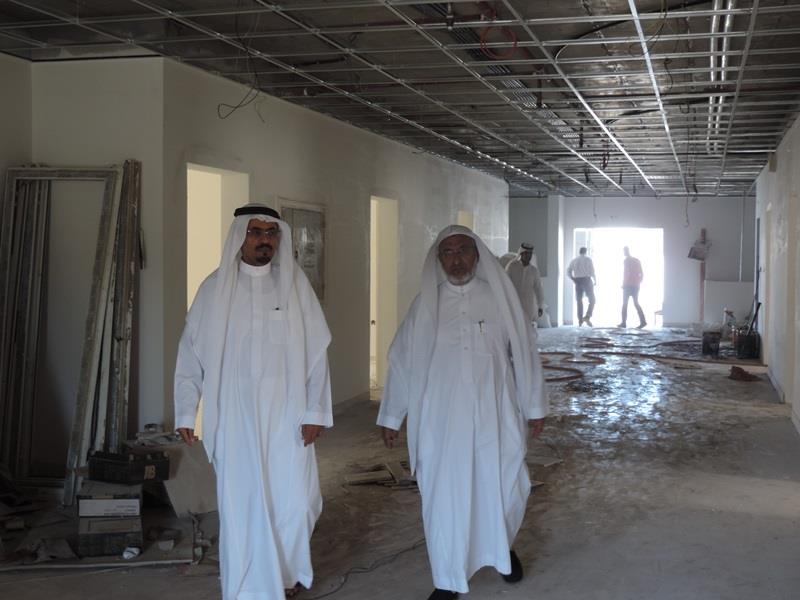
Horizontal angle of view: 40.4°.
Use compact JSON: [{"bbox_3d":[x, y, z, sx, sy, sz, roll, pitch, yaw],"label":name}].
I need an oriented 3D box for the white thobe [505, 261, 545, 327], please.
[{"bbox_3d":[1.626,0.182,14.300,0.540,1.400,0.400,1,2,12],"label":"white thobe"}]

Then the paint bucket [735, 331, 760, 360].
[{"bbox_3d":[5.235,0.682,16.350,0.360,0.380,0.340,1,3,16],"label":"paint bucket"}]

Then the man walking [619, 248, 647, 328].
[{"bbox_3d":[4.880,-0.263,22.800,0.580,1.720,0.480,2,3,37],"label":"man walking"}]

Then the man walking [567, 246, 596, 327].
[{"bbox_3d":[3.887,-0.274,23.200,0.600,1.700,0.450,1,3,16],"label":"man walking"}]

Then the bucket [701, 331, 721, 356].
[{"bbox_3d":[4.779,0.675,16.650,0.290,0.365,0.290,1,3,16],"label":"bucket"}]

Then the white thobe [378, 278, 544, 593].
[{"bbox_3d":[0.279,0.579,4.920,0.740,1.370,0.480,1,2,7],"label":"white thobe"}]

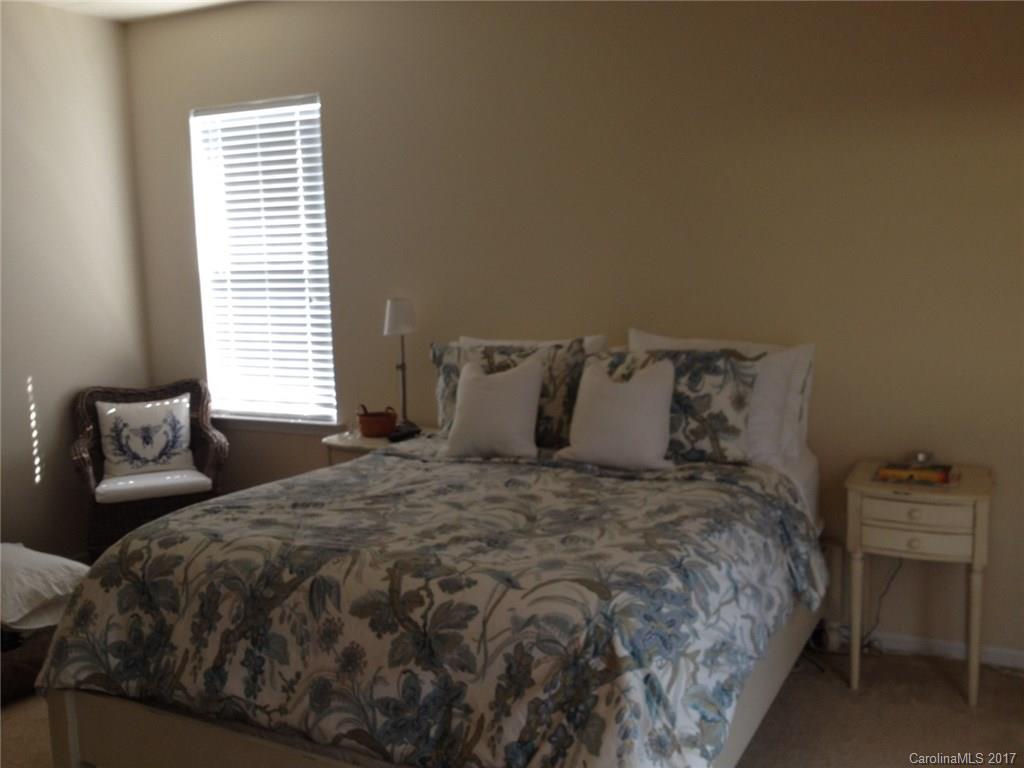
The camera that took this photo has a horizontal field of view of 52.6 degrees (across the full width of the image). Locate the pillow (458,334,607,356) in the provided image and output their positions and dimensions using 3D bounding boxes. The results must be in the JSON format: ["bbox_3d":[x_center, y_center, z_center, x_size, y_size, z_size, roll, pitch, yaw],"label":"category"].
[{"bbox_3d":[0.074,0.023,4.097,0.627,0.451,0.167,2,-7,27],"label":"pillow"}]

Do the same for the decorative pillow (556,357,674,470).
[{"bbox_3d":[0.367,0.100,3.702,0.412,0.402,0.147,2,-7,27],"label":"decorative pillow"}]

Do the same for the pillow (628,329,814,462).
[{"bbox_3d":[0.734,0.046,3.725,0.657,0.461,0.186,2,-7,27],"label":"pillow"}]

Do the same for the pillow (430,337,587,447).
[{"bbox_3d":[-0.028,0.038,3.993,0.647,0.441,0.167,2,-7,27],"label":"pillow"}]

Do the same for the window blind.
[{"bbox_3d":[-1.164,-0.553,4.840,0.774,1.470,0.059,2,8,27],"label":"window blind"}]

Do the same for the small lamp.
[{"bbox_3d":[-0.453,-0.056,4.271,0.157,0.583,0.157,-2,7,0],"label":"small lamp"}]

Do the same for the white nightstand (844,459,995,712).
[{"bbox_3d":[1.367,0.660,3.491,0.446,0.720,0.358,2,8,27],"label":"white nightstand"}]

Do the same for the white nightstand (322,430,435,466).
[{"bbox_3d":[-0.563,0.594,4.447,0.451,0.730,0.358,2,8,27],"label":"white nightstand"}]

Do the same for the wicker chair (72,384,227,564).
[{"bbox_3d":[-1.608,0.513,4.688,0.647,0.931,0.608,-5,7,-23],"label":"wicker chair"}]

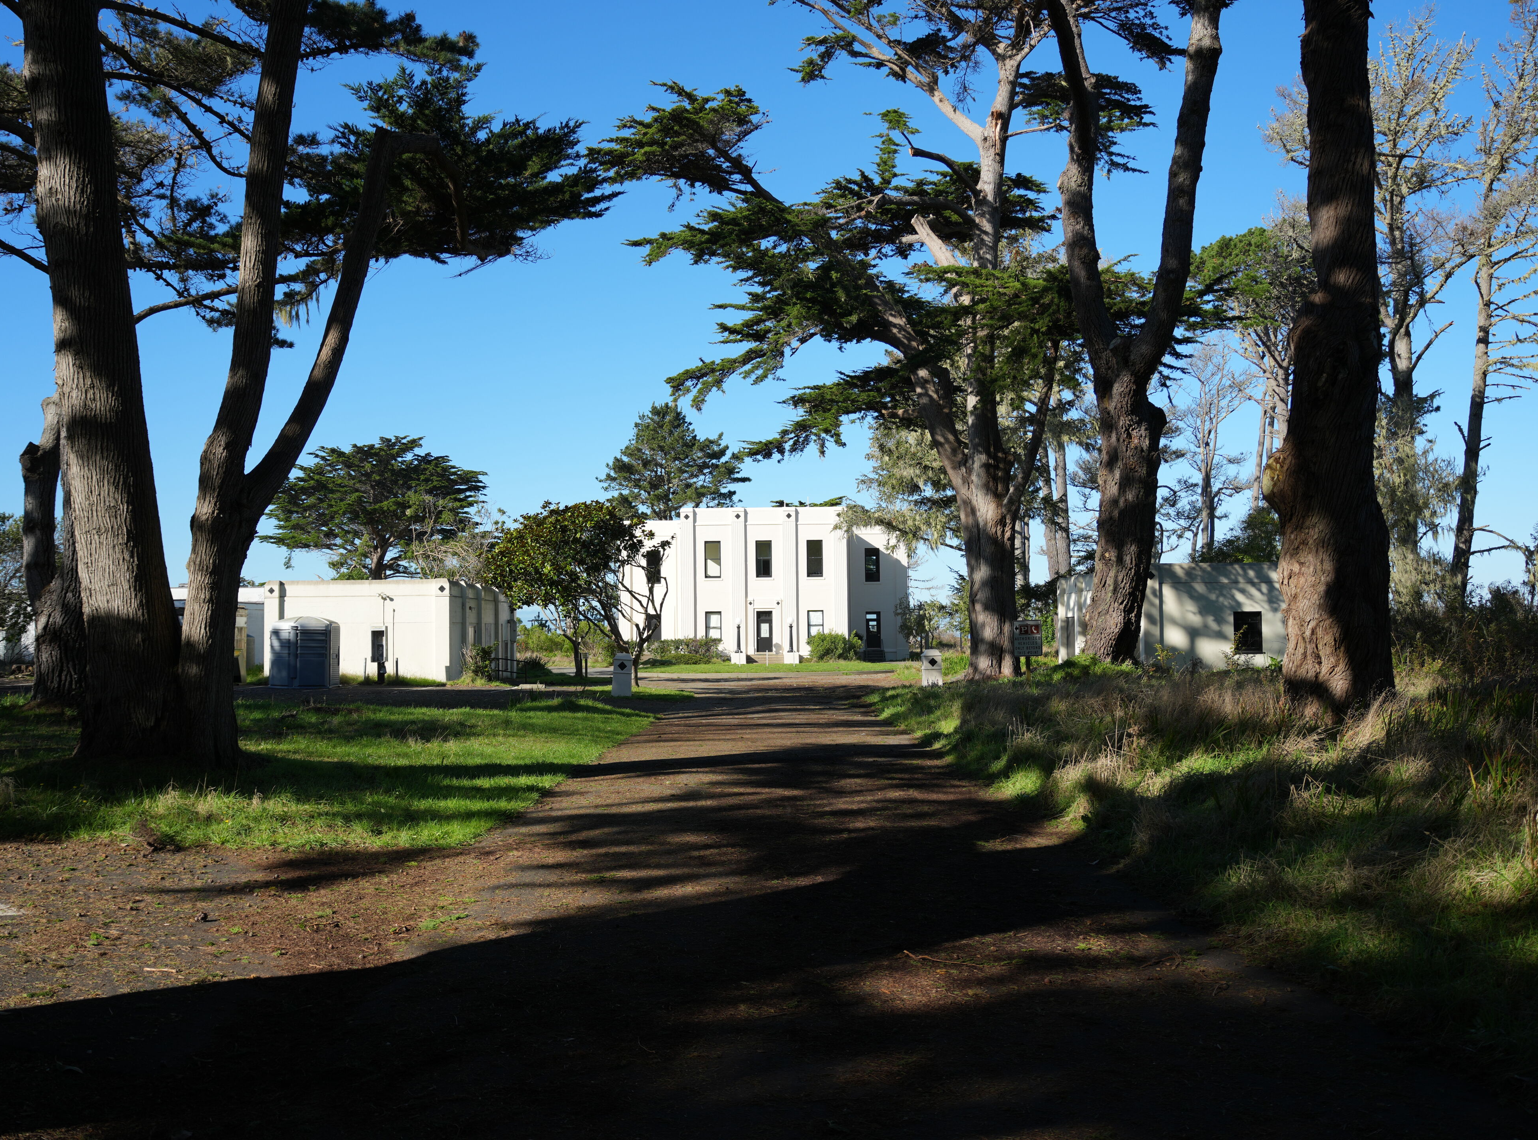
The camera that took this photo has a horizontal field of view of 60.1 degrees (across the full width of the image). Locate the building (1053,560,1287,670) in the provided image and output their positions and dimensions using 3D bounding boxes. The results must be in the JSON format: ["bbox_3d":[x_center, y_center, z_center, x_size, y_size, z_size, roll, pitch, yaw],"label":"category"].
[{"bbox_3d":[14.465,1.836,45.904,6.400,3.650,11.300,0,-3,-1],"label":"building"}]

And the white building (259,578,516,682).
[{"bbox_3d":[-14.037,2.453,51.528,6.300,3.600,13.300,0,-3,-1],"label":"white building"}]

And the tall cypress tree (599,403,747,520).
[{"bbox_3d":[-8.245,-3.666,114.000,12.700,21.300,12.200,0,-3,-1],"label":"tall cypress tree"}]

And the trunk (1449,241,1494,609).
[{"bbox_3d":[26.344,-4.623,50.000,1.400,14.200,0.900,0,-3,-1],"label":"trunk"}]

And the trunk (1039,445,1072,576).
[{"bbox_3d":[15.514,-1.230,72.000,1.700,11.300,1.200,0,-3,-1],"label":"trunk"}]

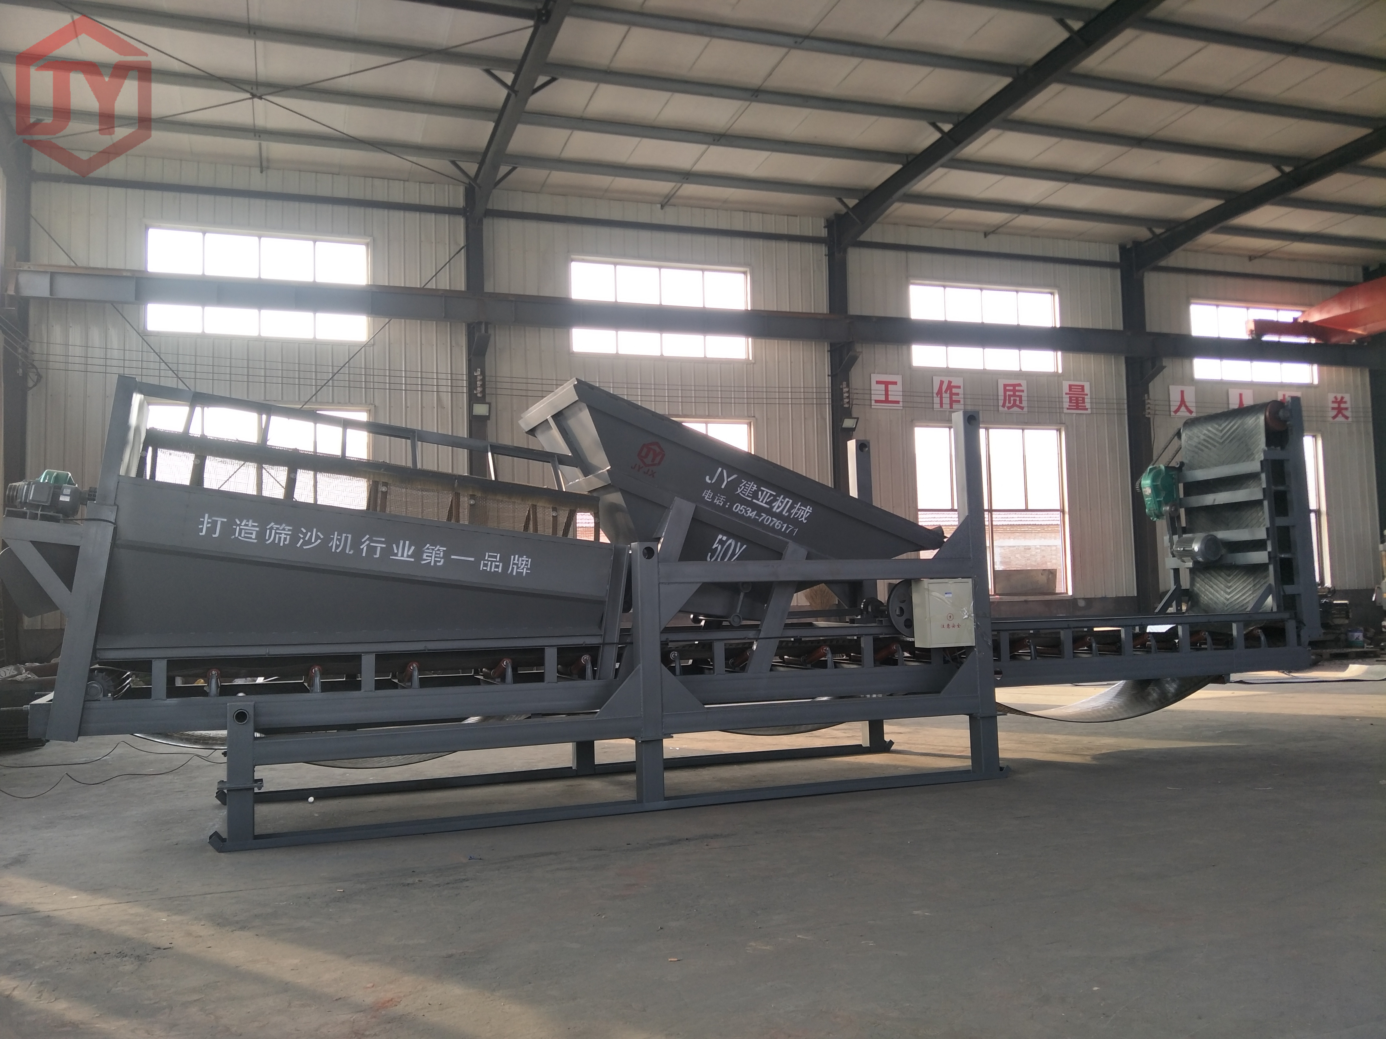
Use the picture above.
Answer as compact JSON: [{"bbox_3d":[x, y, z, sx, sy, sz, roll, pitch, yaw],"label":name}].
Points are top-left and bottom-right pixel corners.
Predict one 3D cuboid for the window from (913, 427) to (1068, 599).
[{"bbox_3d":[5.346,-0.141,17.073,3.070,3.060,0.140,0,-4,-16],"label":"window"}]

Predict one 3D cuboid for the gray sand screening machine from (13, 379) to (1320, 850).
[{"bbox_3d":[0.460,0.501,7.708,9.970,3.040,1.800,0,-4,-16],"label":"gray sand screening machine"}]

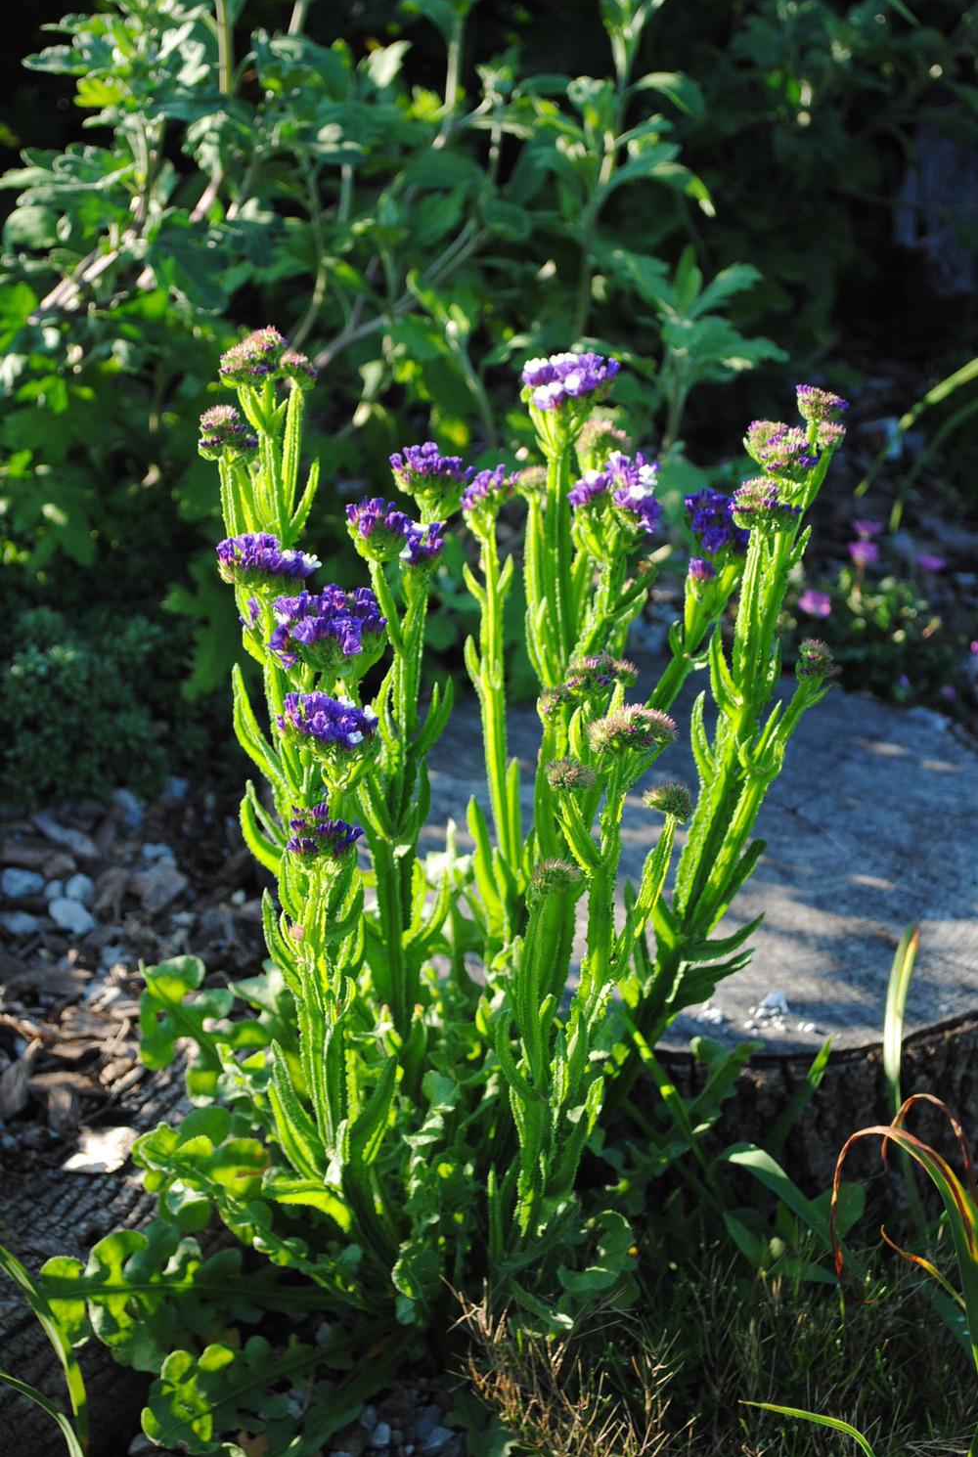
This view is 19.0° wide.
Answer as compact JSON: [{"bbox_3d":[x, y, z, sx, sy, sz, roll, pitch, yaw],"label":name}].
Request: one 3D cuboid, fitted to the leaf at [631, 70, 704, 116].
[{"bbox_3d":[0.125,-0.445,2.050,0.052,0.028,0.032,0,29,0],"label":"leaf"}]

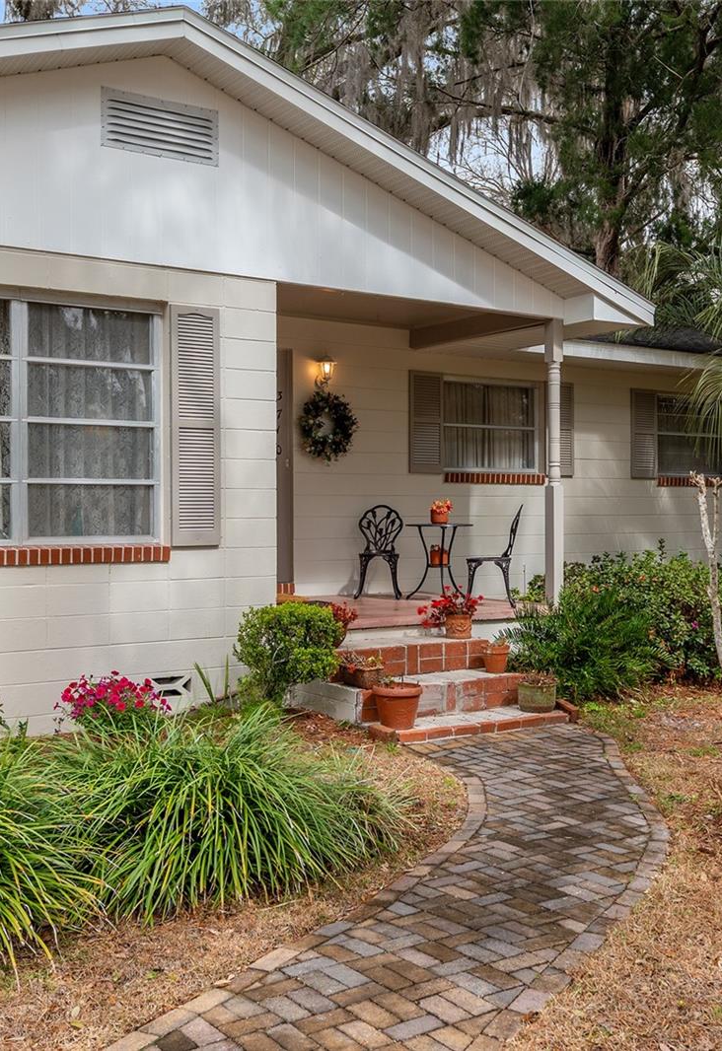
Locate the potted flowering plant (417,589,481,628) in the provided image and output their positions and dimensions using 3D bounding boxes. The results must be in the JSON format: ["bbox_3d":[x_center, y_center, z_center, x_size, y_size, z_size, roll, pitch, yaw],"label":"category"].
[{"bbox_3d":[0.639,0.643,8.394,0.440,0.360,0.400,0,1,0],"label":"potted flowering plant"}]

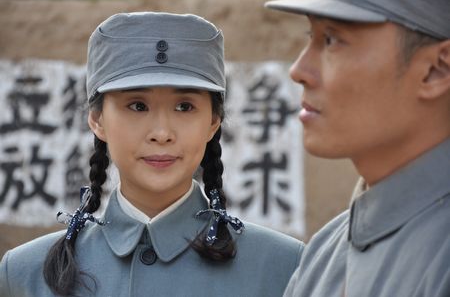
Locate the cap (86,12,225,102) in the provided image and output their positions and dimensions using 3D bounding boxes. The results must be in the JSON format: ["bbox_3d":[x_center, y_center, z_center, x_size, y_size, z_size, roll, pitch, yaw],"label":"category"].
[{"bbox_3d":[-0.095,-0.124,2.660,0.187,0.110,0.240,0,-3,-7],"label":"cap"}]

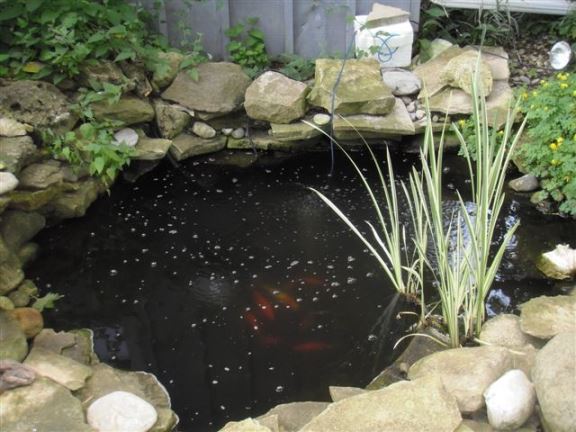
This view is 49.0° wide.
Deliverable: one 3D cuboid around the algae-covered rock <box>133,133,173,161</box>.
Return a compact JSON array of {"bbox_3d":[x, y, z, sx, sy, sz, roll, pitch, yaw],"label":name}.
[{"bbox_3d":[-0.787,-0.391,3.594,0.250,0.075,0.170,-9,31,-13],"label":"algae-covered rock"}]

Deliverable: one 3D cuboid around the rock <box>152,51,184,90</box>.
[{"bbox_3d":[-0.756,-0.910,4.000,0.196,0.206,0.185,-8,27,-13],"label":"rock"}]

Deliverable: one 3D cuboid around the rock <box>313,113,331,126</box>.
[{"bbox_3d":[0.204,-0.587,3.845,0.103,0.062,0.082,-1,26,0],"label":"rock"}]

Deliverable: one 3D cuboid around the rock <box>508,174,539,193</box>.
[{"bbox_3d":[1.216,-0.166,3.259,0.150,0.075,0.115,4,31,9],"label":"rock"}]

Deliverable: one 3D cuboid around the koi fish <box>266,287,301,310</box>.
[{"bbox_3d":[-0.023,0.350,2.685,0.190,0.058,0.050,25,39,37],"label":"koi fish"}]

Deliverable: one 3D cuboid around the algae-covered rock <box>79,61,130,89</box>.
[{"bbox_3d":[-1.069,-0.821,3.683,0.285,0.140,0.190,-9,31,-13],"label":"algae-covered rock"}]

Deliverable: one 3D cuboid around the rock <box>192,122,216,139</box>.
[{"bbox_3d":[-0.501,-0.513,3.792,0.135,0.085,0.100,-1,24,0],"label":"rock"}]

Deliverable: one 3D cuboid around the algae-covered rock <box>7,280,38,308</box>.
[{"bbox_3d":[-0.924,0.271,2.208,0.100,0.080,0.100,-1,24,0],"label":"algae-covered rock"}]

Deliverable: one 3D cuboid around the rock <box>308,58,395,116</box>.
[{"bbox_3d":[0.400,-0.815,3.987,0.484,0.237,0.371,-1,26,0],"label":"rock"}]

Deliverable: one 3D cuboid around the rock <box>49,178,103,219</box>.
[{"bbox_3d":[-1.058,-0.087,3.134,0.240,0.140,0.180,-20,35,-30],"label":"rock"}]

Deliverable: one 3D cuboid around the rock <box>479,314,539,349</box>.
[{"bbox_3d":[0.708,0.379,2.040,0.170,0.113,0.144,-1,26,0],"label":"rock"}]

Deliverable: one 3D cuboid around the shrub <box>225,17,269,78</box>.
[{"bbox_3d":[-0.251,-1.015,3.819,0.270,0.370,0.220,-1,30,0],"label":"shrub"}]

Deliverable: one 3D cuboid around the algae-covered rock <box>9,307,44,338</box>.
[{"bbox_3d":[-0.957,0.391,2.317,0.117,0.090,0.105,-24,37,-34],"label":"algae-covered rock"}]

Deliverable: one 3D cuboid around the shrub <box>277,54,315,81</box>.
[{"bbox_3d":[0.044,-1.015,4.320,0.280,0.210,0.210,-1,24,0],"label":"shrub"}]

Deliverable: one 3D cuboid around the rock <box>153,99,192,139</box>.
[{"bbox_3d":[-0.703,-0.590,3.813,0.206,0.196,0.165,-8,27,-13],"label":"rock"}]

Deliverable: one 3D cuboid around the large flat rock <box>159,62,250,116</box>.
[{"bbox_3d":[-0.526,-0.823,4.080,0.560,0.250,0.360,-1,24,0],"label":"large flat rock"}]

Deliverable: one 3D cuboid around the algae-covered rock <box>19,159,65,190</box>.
[{"bbox_3d":[-1.157,-0.178,2.979,0.216,0.103,0.154,-10,28,-18],"label":"algae-covered rock"}]

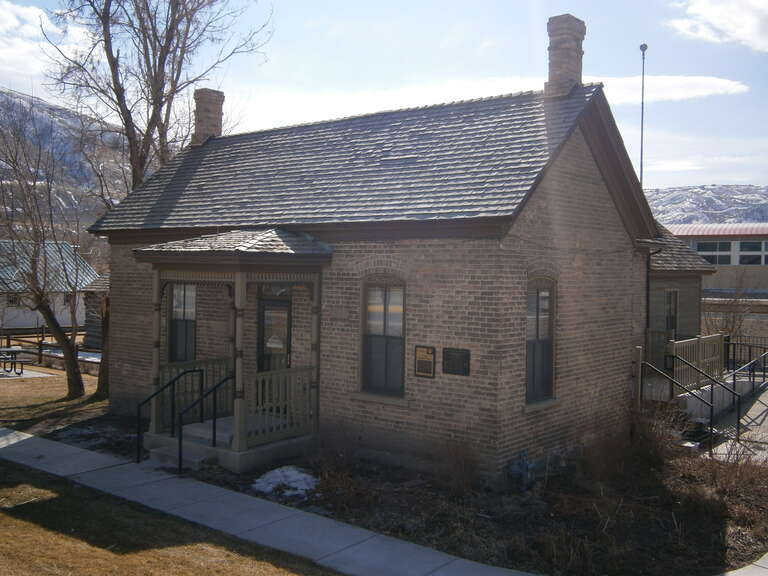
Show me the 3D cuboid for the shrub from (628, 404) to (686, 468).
[{"bbox_3d":[4.479,2.432,13.080,0.820,0.880,0.800,2,2,39],"label":"shrub"}]

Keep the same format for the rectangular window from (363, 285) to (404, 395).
[{"bbox_3d":[-0.017,0.769,12.284,0.851,1.754,0.100,2,2,39],"label":"rectangular window"}]

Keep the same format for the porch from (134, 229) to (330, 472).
[{"bbox_3d":[-2.491,0.873,12.876,2.540,3.725,2.038,2,2,39],"label":"porch"}]

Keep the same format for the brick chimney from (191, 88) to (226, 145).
[{"bbox_3d":[-4.051,-3.863,18.325,0.520,1.268,0.554,2,2,39],"label":"brick chimney"}]

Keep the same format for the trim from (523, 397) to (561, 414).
[{"bbox_3d":[2.302,1.733,11.844,0.150,0.118,1.146,2,2,39],"label":"trim"}]

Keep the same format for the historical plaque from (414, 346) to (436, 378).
[{"bbox_3d":[0.597,1.081,11.665,0.379,0.459,0.035,2,2,39],"label":"historical plaque"}]

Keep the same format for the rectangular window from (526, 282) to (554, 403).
[{"bbox_3d":[2.370,0.799,11.975,0.100,1.824,0.916,2,2,39],"label":"rectangular window"}]

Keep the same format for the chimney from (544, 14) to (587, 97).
[{"bbox_3d":[2.892,-3.624,12.750,0.412,1.273,0.630,2,2,39],"label":"chimney"}]

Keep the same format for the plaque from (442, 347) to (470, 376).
[{"bbox_3d":[1.025,1.048,11.318,0.468,0.383,0.035,2,2,39],"label":"plaque"}]

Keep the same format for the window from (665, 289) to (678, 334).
[{"bbox_3d":[7.391,0.714,20.451,0.100,1.377,0.992,2,2,39],"label":"window"}]

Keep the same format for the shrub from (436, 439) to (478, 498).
[{"bbox_3d":[0.939,2.292,10.200,0.530,0.700,0.490,1,2,5],"label":"shrub"}]

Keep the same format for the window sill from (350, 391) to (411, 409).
[{"bbox_3d":[-0.033,1.709,12.239,1.164,0.122,0.150,2,2,39],"label":"window sill"}]

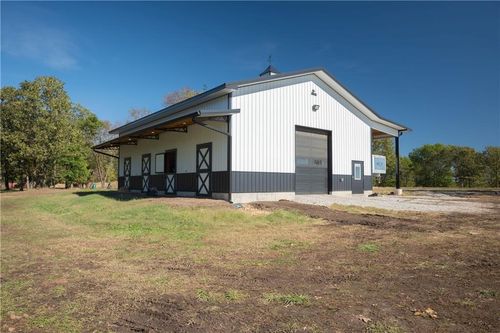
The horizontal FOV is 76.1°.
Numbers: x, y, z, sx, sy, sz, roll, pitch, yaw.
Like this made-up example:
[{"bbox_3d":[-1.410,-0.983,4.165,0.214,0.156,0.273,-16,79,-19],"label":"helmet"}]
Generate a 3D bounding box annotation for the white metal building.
[{"bbox_3d":[-0.311,-1.580,23.711,17.300,7.330,15.900,3,-4,-39],"label":"white metal building"}]

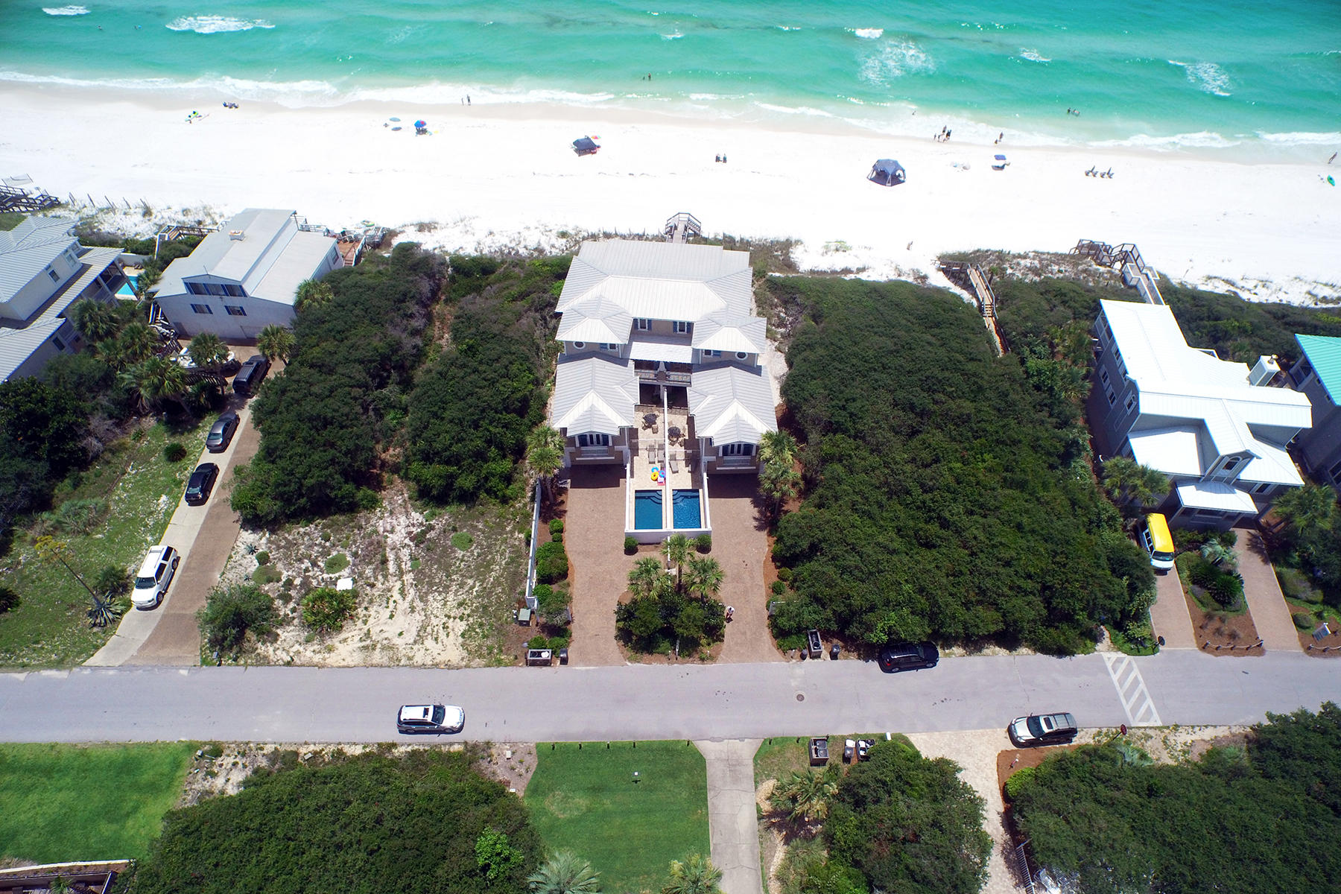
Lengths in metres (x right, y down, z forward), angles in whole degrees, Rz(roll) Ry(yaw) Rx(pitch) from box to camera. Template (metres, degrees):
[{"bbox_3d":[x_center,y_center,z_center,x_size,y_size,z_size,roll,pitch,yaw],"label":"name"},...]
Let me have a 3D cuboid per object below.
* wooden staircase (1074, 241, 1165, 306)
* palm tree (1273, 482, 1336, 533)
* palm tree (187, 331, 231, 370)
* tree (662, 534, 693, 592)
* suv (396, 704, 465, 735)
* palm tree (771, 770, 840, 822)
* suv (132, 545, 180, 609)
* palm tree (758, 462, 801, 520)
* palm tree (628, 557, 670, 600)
[{"bbox_3d":[51.426,-19.036,85.206,8.000,4.800,13.500,5,49,6],"label":"wooden staircase"},{"bbox_3d":[50.988,5.740,61.039,4.900,6.400,4.700,-2,49,0],"label":"palm tree"},{"bbox_3d":[-51.111,-10.313,83.010,4.400,5.000,4.400,1,47,0],"label":"palm tree"},{"bbox_3d":[0.622,10.068,63.042,2.800,6.600,2.800,1,47,0],"label":"tree"},{"bbox_3d":[-17.292,19.526,53.867,4.800,1.750,1.930,-1,49,0],"label":"suv"},{"bbox_3d":[8.670,22.986,48.974,4.400,3.600,4.000,-2,49,0],"label":"palm tree"},{"bbox_3d":[-44.839,11.172,64.872,1.980,1.880,5.300,-4,47,-4],"label":"suv"},{"bbox_3d":[9.877,4.590,67.754,3.800,7.400,3.800,1,47,0],"label":"palm tree"},{"bbox_3d":[-1.580,11.065,58.398,3.500,5.400,3.500,-2,49,0],"label":"palm tree"}]

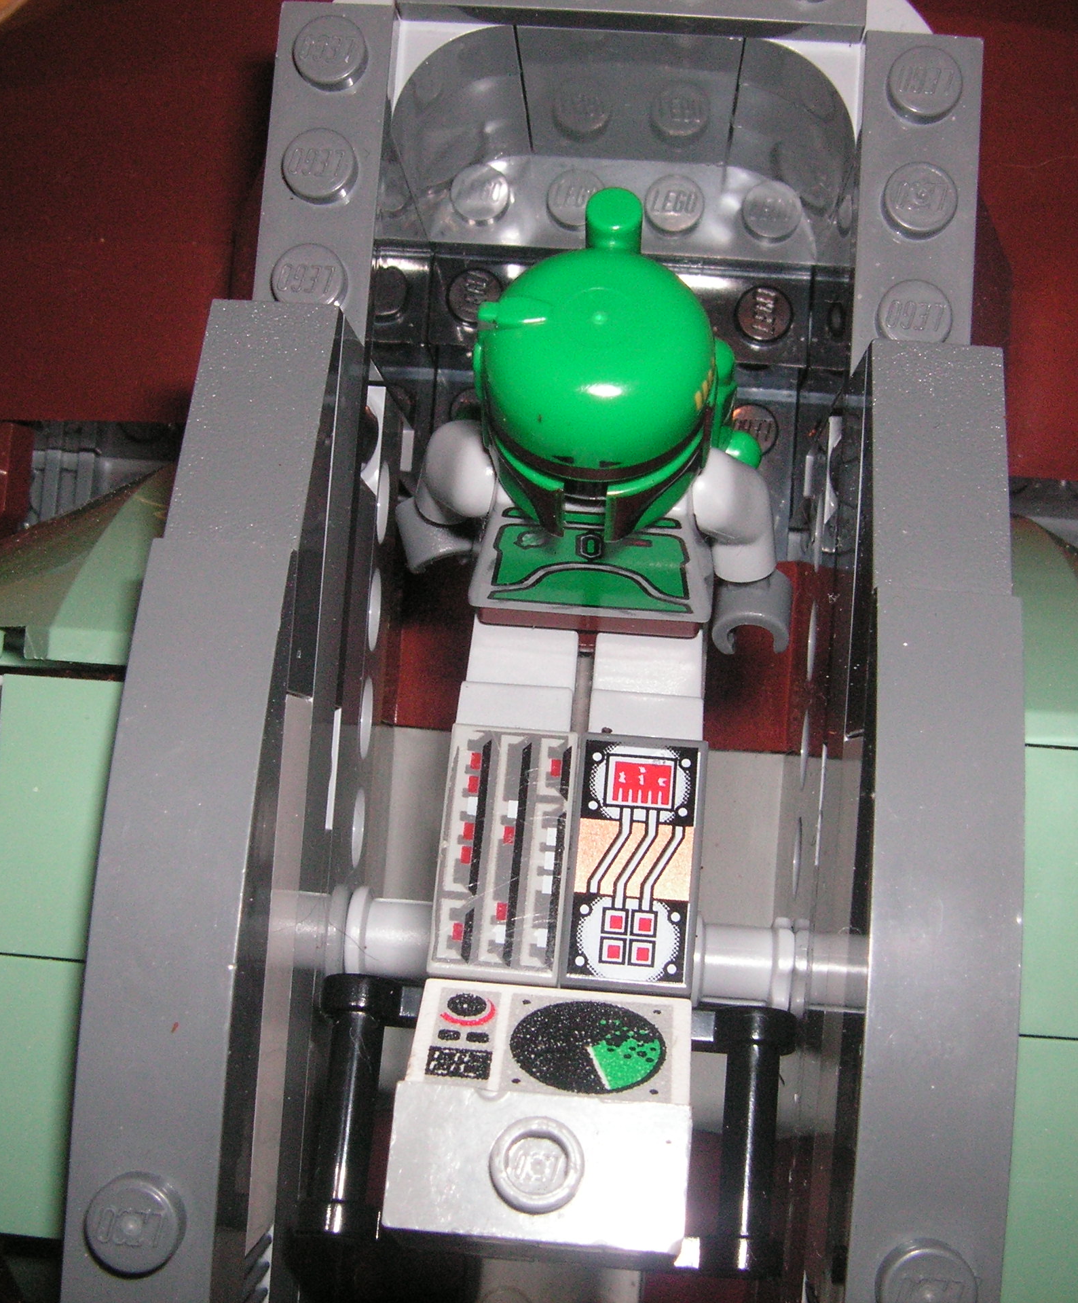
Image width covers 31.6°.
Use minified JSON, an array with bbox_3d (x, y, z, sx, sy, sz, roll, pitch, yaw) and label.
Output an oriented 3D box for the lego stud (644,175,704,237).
[{"bbox_3d":[0.011,-0.037,0.158,0.005,0.002,0.005,4,88,4],"label":"lego stud"}]

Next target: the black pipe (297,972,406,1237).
[{"bbox_3d":[-0.011,0.027,0.114,0.005,0.005,0.016,4,79,0],"label":"black pipe"}]

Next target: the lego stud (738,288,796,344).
[{"bbox_3d":[0.019,-0.028,0.159,0.005,0.002,0.005,4,88,4],"label":"lego stud"}]

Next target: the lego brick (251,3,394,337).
[{"bbox_3d":[-0.015,-0.031,0.130,0.008,0.005,0.026,4,83,3],"label":"lego brick"}]

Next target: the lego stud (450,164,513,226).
[{"bbox_3d":[-0.005,-0.038,0.158,0.005,0.002,0.005,4,83,3],"label":"lego stud"}]

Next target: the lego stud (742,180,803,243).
[{"bbox_3d":[0.019,-0.036,0.157,0.005,0.002,0.005,4,83,3],"label":"lego stud"}]

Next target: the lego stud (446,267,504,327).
[{"bbox_3d":[-0.005,-0.029,0.159,0.005,0.002,0.005,4,83,3],"label":"lego stud"}]

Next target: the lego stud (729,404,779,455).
[{"bbox_3d":[0.018,-0.019,0.165,0.005,0.002,0.005,4,83,3],"label":"lego stud"}]

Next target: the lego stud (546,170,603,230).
[{"bbox_3d":[0.003,-0.037,0.158,0.005,0.002,0.005,4,88,4],"label":"lego stud"}]

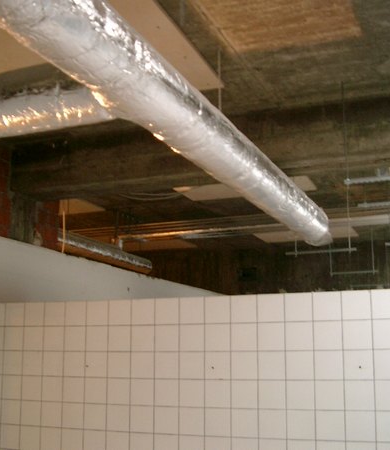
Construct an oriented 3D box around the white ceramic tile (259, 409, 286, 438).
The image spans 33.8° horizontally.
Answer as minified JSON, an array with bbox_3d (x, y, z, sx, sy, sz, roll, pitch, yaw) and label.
[{"bbox_3d":[0.402,1.033,3.329,0.150,0.150,0.010,-5,-13,21],"label":"white ceramic tile"}]

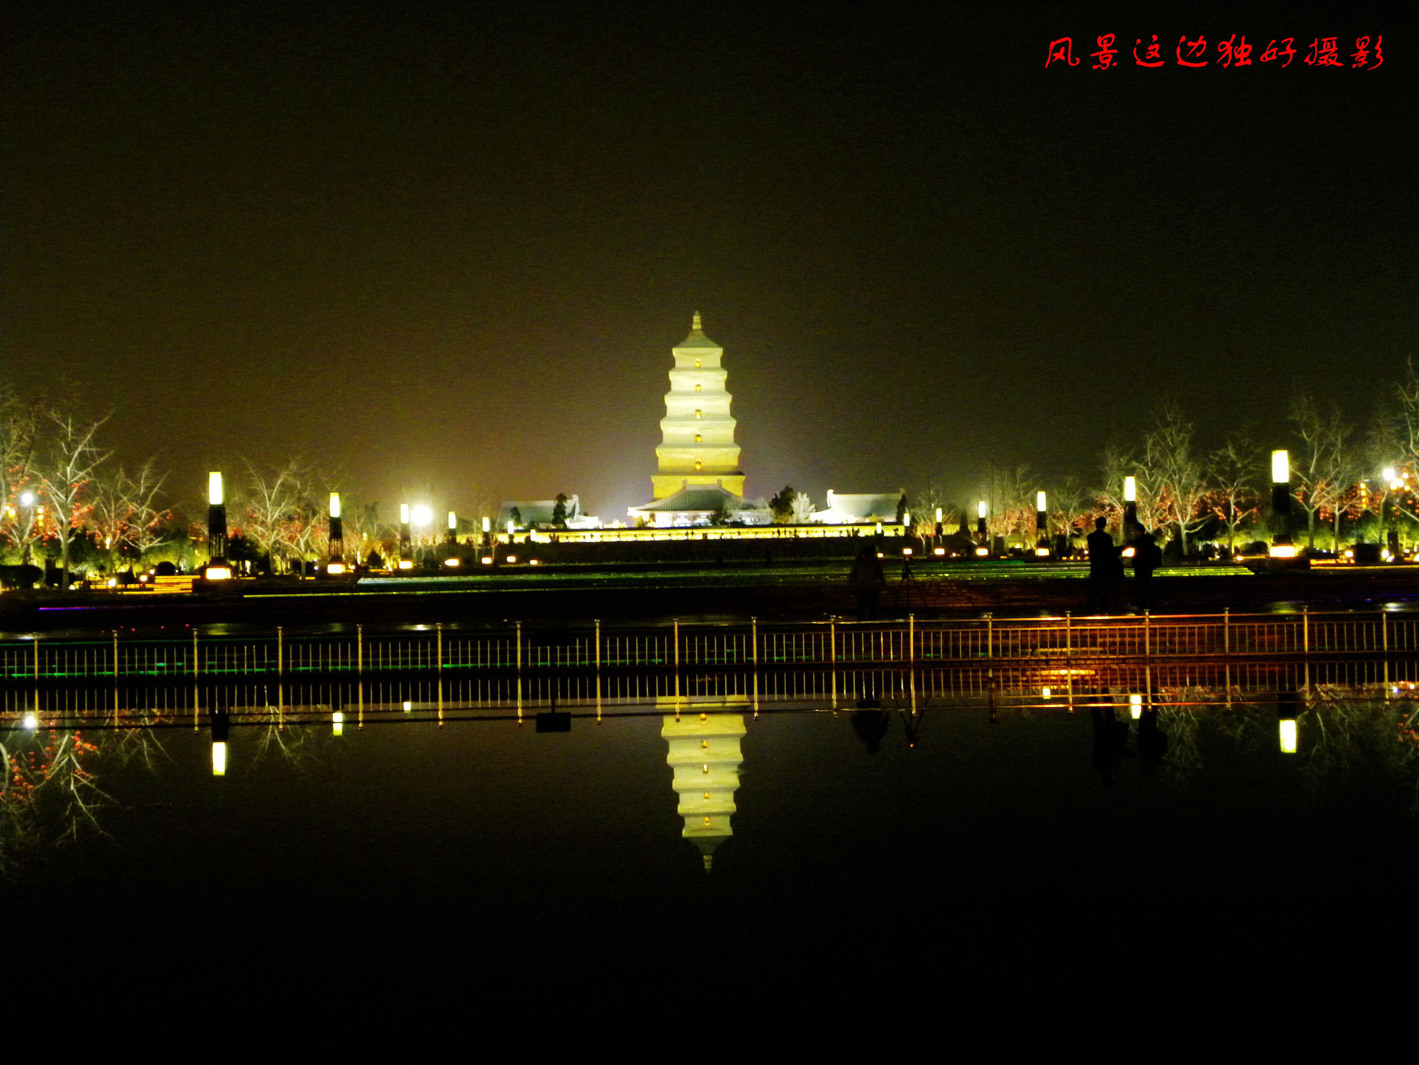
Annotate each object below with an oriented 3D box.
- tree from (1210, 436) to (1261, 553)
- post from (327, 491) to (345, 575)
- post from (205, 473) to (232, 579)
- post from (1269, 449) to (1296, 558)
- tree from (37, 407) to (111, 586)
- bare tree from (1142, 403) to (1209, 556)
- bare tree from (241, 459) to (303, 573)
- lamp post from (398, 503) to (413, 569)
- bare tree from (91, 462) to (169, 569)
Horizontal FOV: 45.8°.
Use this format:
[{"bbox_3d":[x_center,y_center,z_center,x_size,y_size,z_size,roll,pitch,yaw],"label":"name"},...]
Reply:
[{"bbox_3d":[43.503,-3.163,139.000,4.217,9.718,4.091,-1,-2,-1],"label":"tree"},{"bbox_3d":[-25.533,0.057,114.700,1.080,5.550,1.080,-1,-2,-1],"label":"post"},{"bbox_3d":[-25.070,-0.336,85.700,1.080,5.550,1.080,-1,-2,-1],"label":"post"},{"bbox_3d":[29.434,-1.459,86.400,1.080,5.550,1.080,-1,-2,-1],"label":"post"},{"bbox_3d":[-29.884,-1.667,79.000,3.543,8.389,3.437,-1,-2,-1],"label":"tree"},{"bbox_3d":[33.394,-3.812,120.400,4.765,10.880,4.622,-1,-2,-1],"label":"bare tree"},{"bbox_3d":[-31.369,-1.152,120.400,4.368,8.100,4.237,-1,-2,-1],"label":"bare tree"},{"bbox_3d":[-25.970,0.355,143.700,1.080,5.550,1.080,-1,-2,-1],"label":"lamp post"},{"bbox_3d":[-41.781,-1.197,121.000,5.746,8.061,5.574,-1,-2,-1],"label":"bare tree"}]

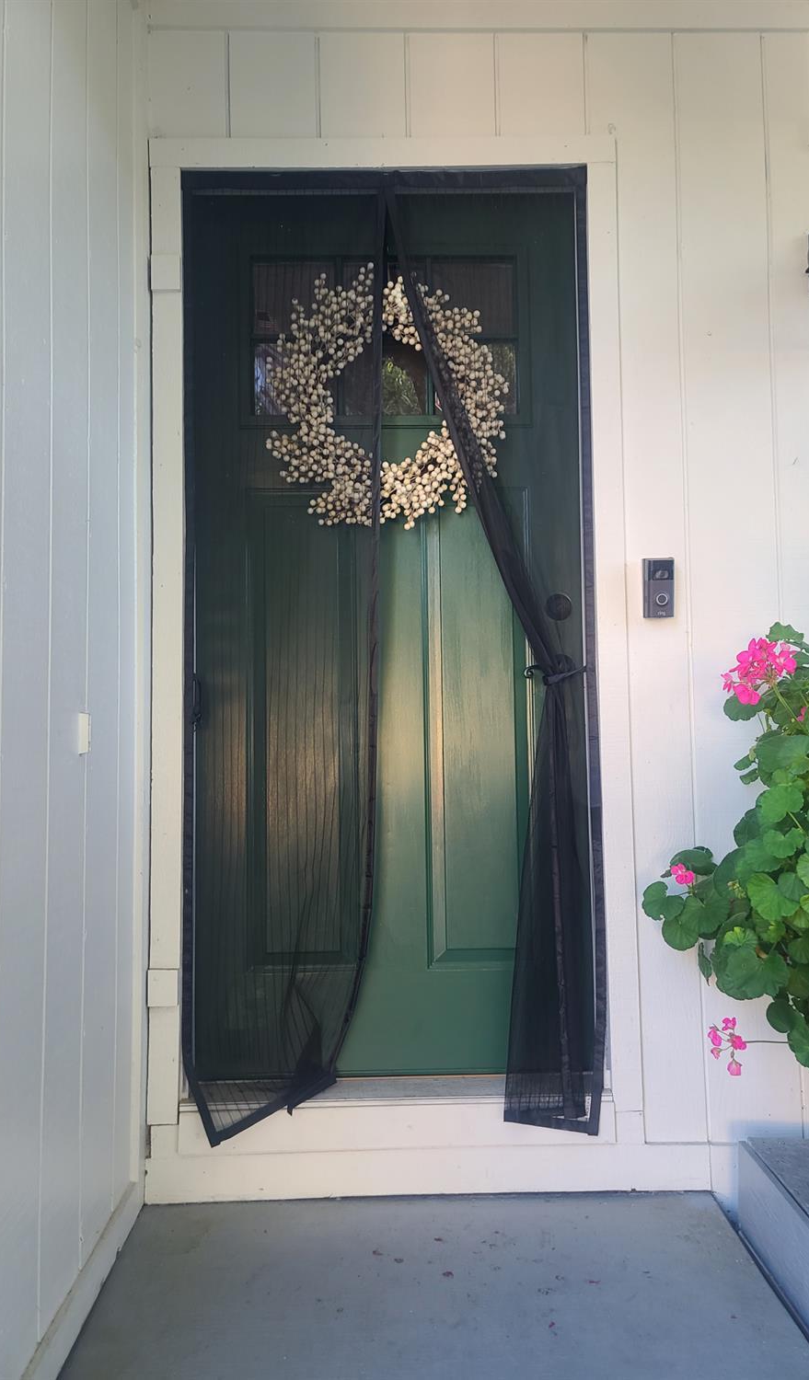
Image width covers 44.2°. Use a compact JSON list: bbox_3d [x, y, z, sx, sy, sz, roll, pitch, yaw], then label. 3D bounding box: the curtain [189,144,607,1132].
[{"bbox_3d":[-0.033,-0.113,2.136,0.901,2.095,0.079,-1,-4,-1],"label":"curtain"}]

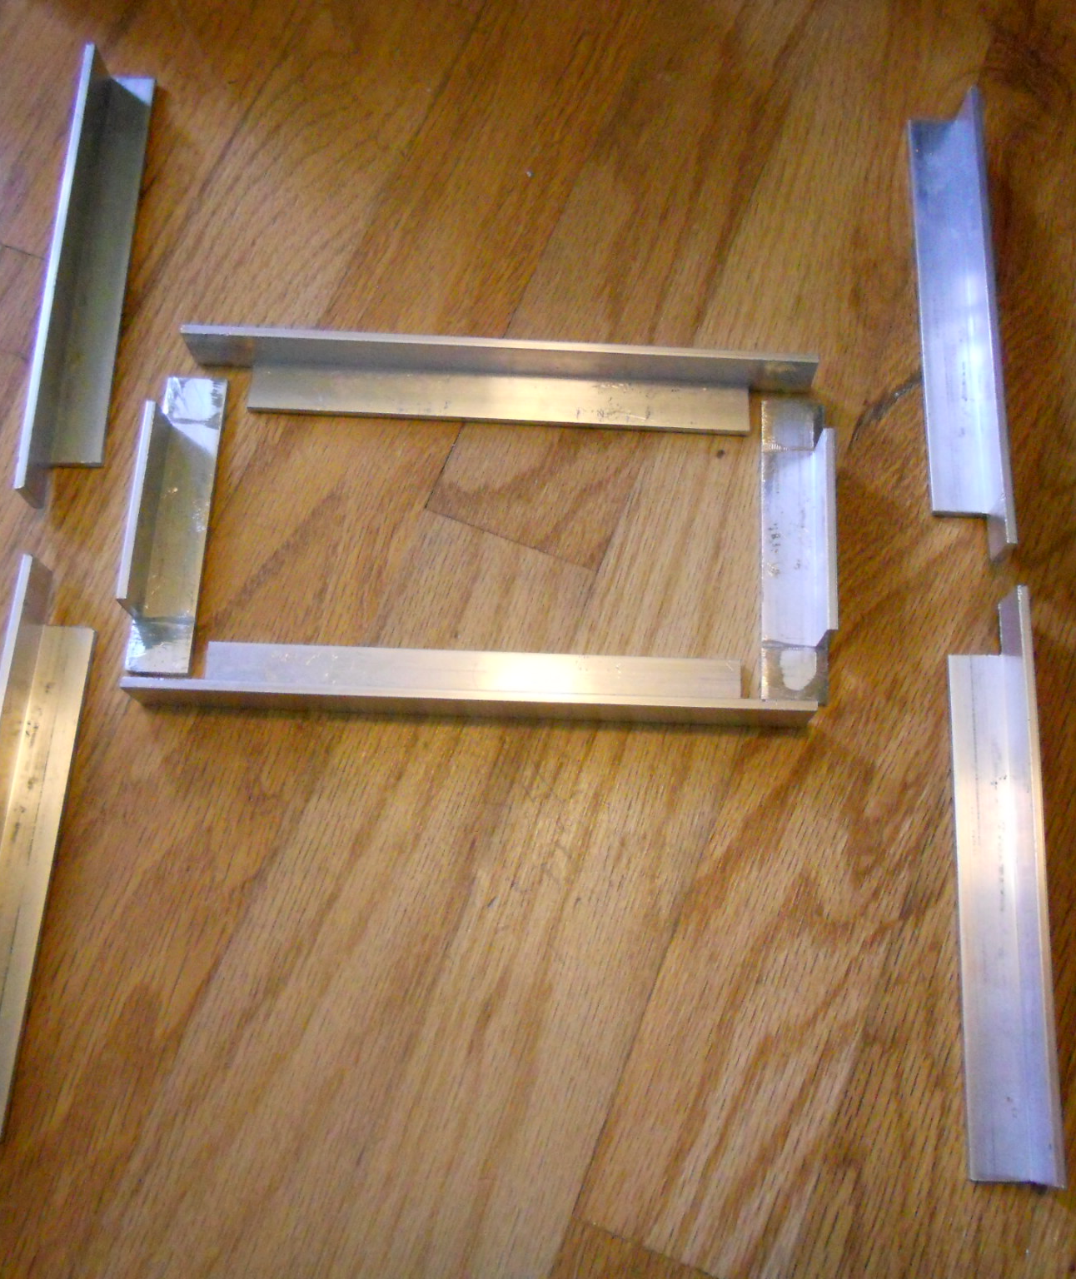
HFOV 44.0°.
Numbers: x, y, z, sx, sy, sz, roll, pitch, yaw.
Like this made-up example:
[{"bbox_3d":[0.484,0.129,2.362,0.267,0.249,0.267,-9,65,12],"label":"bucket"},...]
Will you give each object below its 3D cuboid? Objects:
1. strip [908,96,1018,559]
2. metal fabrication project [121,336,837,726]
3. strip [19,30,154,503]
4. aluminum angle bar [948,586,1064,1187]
[{"bbox_3d":[0.133,-0.101,0.418,0.019,0.019,0.158,1,74,2],"label":"strip"},{"bbox_3d":[-0.017,-0.035,0.403,0.210,0.019,0.117,2,74,3],"label":"metal fabrication project"},{"bbox_3d":[-0.145,-0.120,0.432,0.019,0.019,0.161,2,74,2],"label":"strip"},{"bbox_3d":[0.128,0.065,0.368,0.019,0.019,0.162,2,74,2],"label":"aluminum angle bar"}]

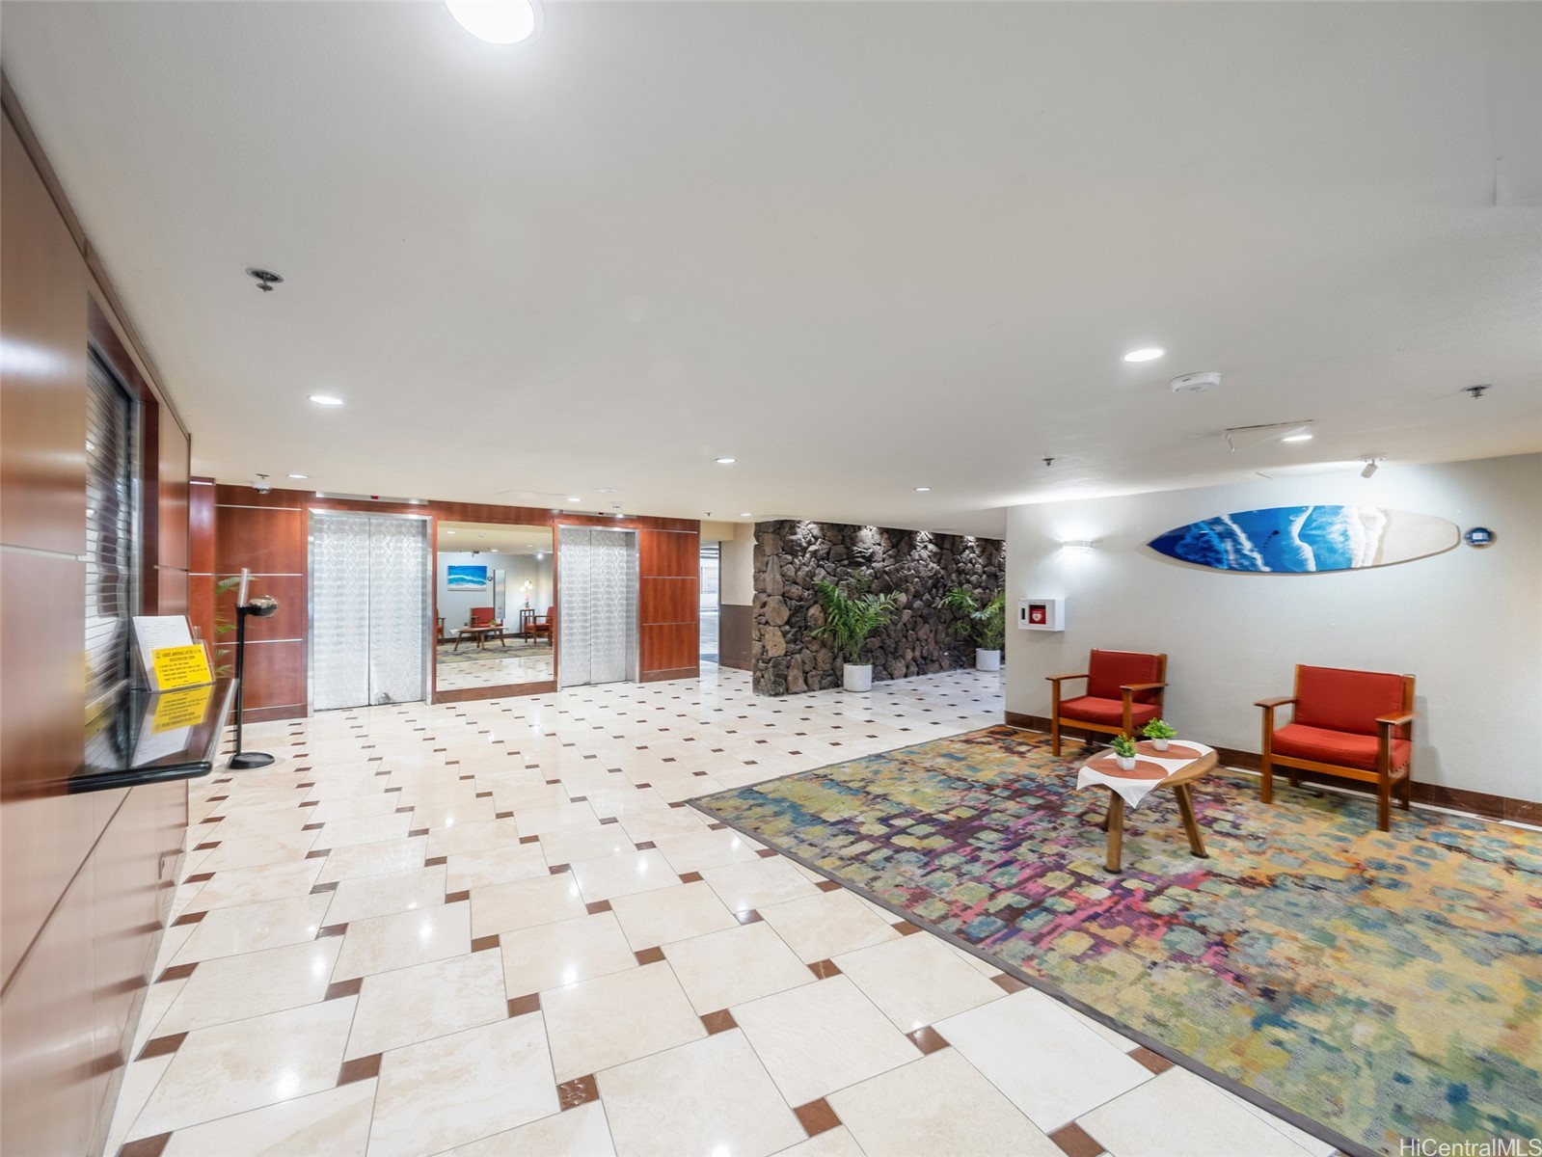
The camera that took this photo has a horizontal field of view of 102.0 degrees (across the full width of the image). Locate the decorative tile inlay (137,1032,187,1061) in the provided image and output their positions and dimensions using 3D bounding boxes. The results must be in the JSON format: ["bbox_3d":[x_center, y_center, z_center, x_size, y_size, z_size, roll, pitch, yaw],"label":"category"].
[{"bbox_3d":[-1.887,1.456,1.935,0.100,0.010,0.100,0,0,-24],"label":"decorative tile inlay"}]

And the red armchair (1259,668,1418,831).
[{"bbox_3d":[3.679,1.046,4.070,0.740,0.860,0.680,1,-1,-39],"label":"red armchair"}]

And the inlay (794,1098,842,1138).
[{"bbox_3d":[0.127,1.450,1.677,0.100,0.010,0.100,0,0,-25],"label":"inlay"}]

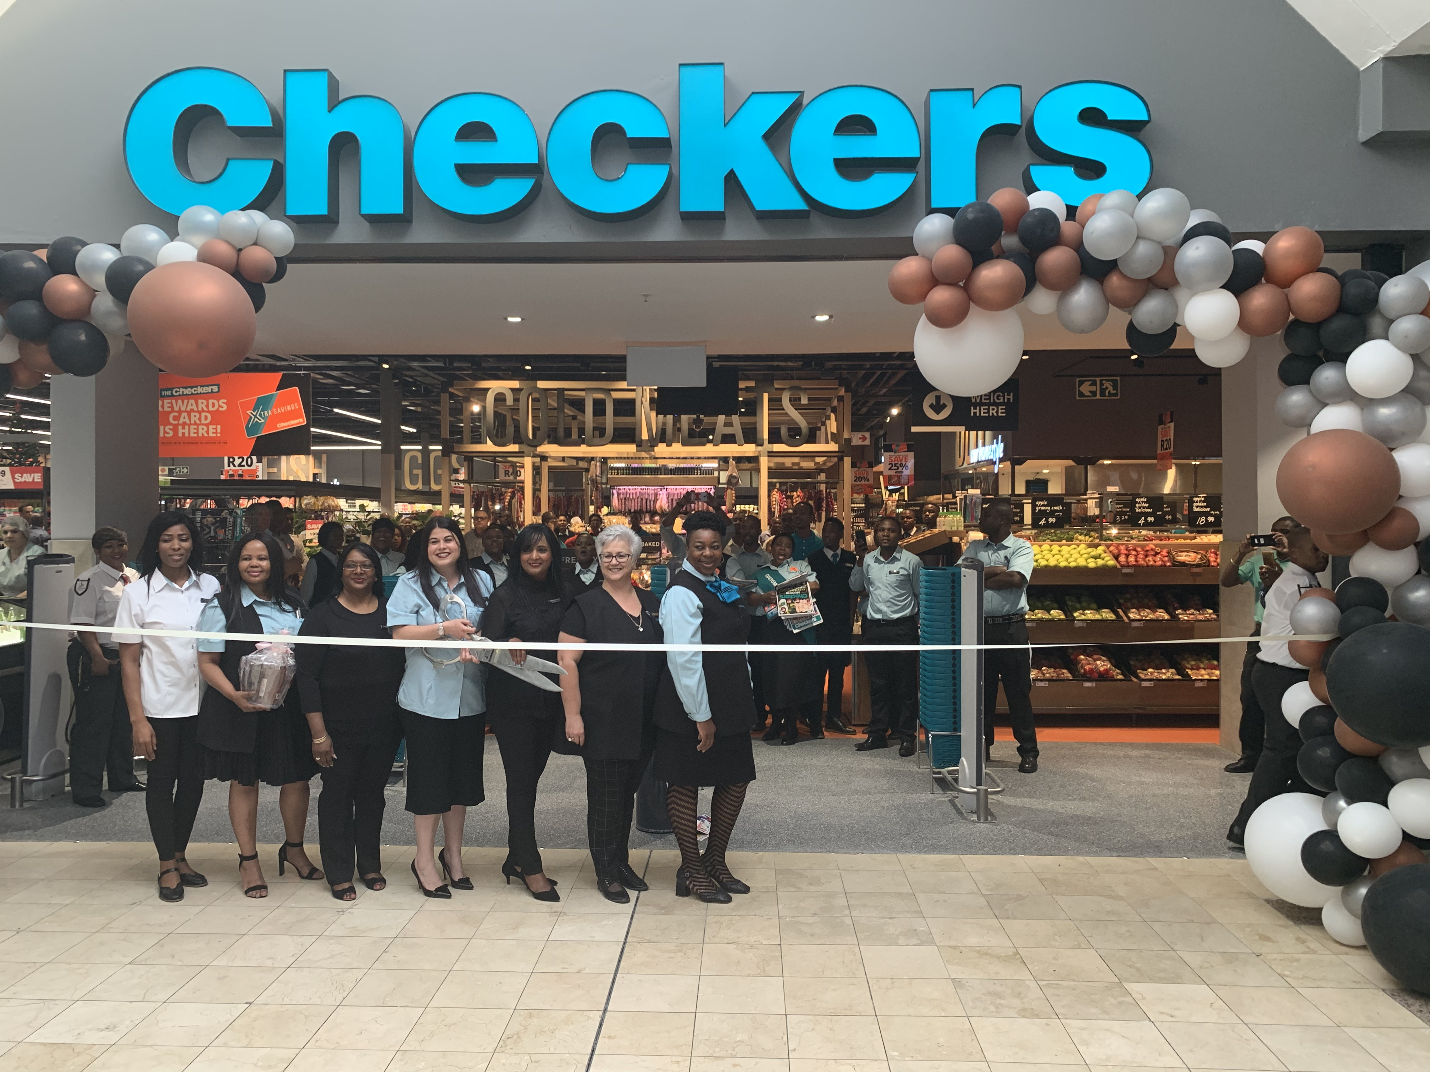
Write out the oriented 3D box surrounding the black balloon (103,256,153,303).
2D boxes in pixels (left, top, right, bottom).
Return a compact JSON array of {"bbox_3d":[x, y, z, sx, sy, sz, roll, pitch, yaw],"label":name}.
[{"bbox_3d":[-2.546,-1.112,4.680,0.205,0.215,0.205,0,1,2],"label":"black balloon"}]

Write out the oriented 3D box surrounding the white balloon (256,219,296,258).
[{"bbox_3d":[-1.880,-1.273,4.600,0.157,0.160,0.157,0,1,2],"label":"white balloon"}]

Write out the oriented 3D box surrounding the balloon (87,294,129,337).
[{"bbox_3d":[-2.505,-0.934,4.480,0.205,0.200,0.205,0,1,2],"label":"balloon"}]

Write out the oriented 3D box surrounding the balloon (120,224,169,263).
[{"bbox_3d":[-2.533,-1.288,4.780,0.200,0.200,0.200,0,1,2],"label":"balloon"}]

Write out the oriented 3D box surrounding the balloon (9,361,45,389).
[{"bbox_3d":[-2.873,-0.701,4.480,0.180,0.175,0.180,0,1,2],"label":"balloon"}]

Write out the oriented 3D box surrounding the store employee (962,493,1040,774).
[{"bbox_3d":[1.896,0.676,7.220,0.550,1.760,0.400,1,1,27],"label":"store employee"}]

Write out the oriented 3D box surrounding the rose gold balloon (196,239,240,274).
[{"bbox_3d":[-2.175,-1.212,4.700,0.170,0.175,0.170,0,1,2],"label":"rose gold balloon"}]

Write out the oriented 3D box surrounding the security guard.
[{"bbox_3d":[-3.579,0.746,6.330,0.360,1.600,0.480,0,1,24],"label":"security guard"}]

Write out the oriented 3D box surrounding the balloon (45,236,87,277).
[{"bbox_3d":[-2.856,-1.233,4.750,0.187,0.190,0.187,0,1,2],"label":"balloon"}]

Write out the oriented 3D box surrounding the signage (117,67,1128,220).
[{"bbox_3d":[-0.388,-1.800,4.936,4.680,0.675,0.130,0,1,2],"label":"signage"}]

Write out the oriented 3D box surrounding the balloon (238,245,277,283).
[{"bbox_3d":[-1.948,-1.160,4.580,0.155,0.160,0.155,0,1,2],"label":"balloon"}]

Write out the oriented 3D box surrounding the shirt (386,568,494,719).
[{"bbox_3d":[-1.220,0.475,4.760,0.470,0.670,0.310,0,1,-34],"label":"shirt"}]

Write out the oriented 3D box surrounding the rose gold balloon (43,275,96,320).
[{"bbox_3d":[-2.660,-0.982,4.420,0.187,0.184,0.187,0,1,2],"label":"rose gold balloon"}]

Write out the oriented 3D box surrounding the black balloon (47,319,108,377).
[{"bbox_3d":[-2.595,-0.765,4.380,0.226,0.230,0.226,0,1,2],"label":"black balloon"}]

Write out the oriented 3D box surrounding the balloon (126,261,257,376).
[{"bbox_3d":[-2.152,-0.894,4.420,0.478,0.476,0.478,0,1,2],"label":"balloon"}]

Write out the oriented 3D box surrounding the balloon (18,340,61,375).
[{"bbox_3d":[-2.913,-0.810,4.680,0.215,0.220,0.215,0,1,2],"label":"balloon"}]

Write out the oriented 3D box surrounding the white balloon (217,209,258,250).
[{"bbox_3d":[-2.091,-1.348,4.720,0.162,0.168,0.162,0,1,2],"label":"white balloon"}]

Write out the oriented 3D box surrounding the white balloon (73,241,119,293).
[{"bbox_3d":[-2.703,-1.178,4.720,0.198,0.210,0.198,0,1,2],"label":"white balloon"}]

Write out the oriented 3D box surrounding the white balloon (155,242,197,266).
[{"bbox_3d":[-2.374,-1.213,4.750,0.175,0.180,0.175,0,1,2],"label":"white balloon"}]

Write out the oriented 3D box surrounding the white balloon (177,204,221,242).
[{"bbox_3d":[-2.201,-1.328,4.600,0.178,0.178,0.178,0,1,2],"label":"white balloon"}]

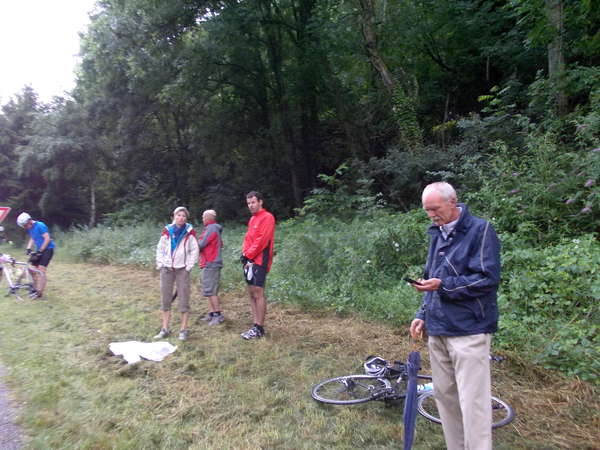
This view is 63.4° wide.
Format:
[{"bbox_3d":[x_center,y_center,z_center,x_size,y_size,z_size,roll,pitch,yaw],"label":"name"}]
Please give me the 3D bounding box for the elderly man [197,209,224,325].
[{"bbox_3d":[-1.295,0.607,7.100,0.400,1.670,0.500,0,2,9],"label":"elderly man"}]

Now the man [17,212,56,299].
[{"bbox_3d":[-4.796,0.553,8.800,0.680,1.530,0.550,-1,2,-30],"label":"man"}]

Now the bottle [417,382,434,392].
[{"bbox_3d":[0.981,1.266,3.780,0.200,0.073,0.073,-4,0,-3],"label":"bottle"}]

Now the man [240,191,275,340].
[{"bbox_3d":[-0.532,0.494,6.000,0.400,1.770,0.480,-1,2,-38],"label":"man"}]

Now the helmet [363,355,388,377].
[{"bbox_3d":[0.700,1.305,4.500,0.270,0.170,0.200,-4,34,5],"label":"helmet"}]

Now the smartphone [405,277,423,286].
[{"bbox_3d":[0.596,0.297,2.550,0.105,0.014,0.055,22,0,-15],"label":"smartphone"}]

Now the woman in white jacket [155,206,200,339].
[{"bbox_3d":[-1.552,0.603,6.100,0.560,1.640,0.360,0,1,-3],"label":"woman in white jacket"}]

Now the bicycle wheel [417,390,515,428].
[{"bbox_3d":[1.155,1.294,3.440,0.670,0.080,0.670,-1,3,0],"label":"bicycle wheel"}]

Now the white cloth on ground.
[{"bbox_3d":[-1.690,1.355,5.200,0.740,0.080,0.520,-1,2,-18],"label":"white cloth on ground"}]

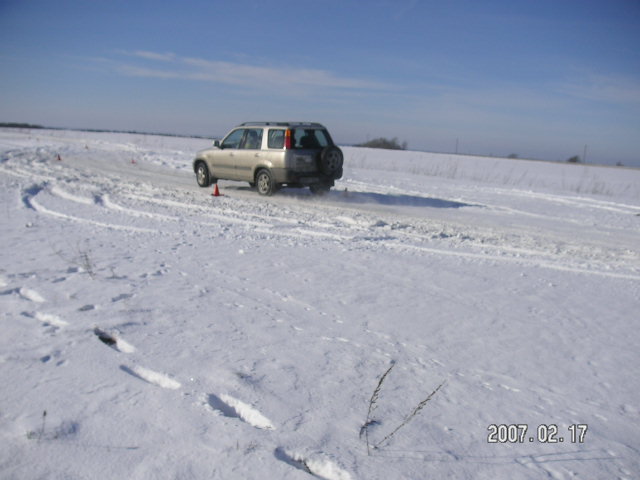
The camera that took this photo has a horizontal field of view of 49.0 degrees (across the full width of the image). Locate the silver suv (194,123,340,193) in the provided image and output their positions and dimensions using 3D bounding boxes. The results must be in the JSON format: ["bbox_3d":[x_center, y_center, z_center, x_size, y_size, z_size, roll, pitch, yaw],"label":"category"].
[{"bbox_3d":[-1.418,-2.051,17.460,1.770,1.690,4.480,-4,10,-41],"label":"silver suv"}]

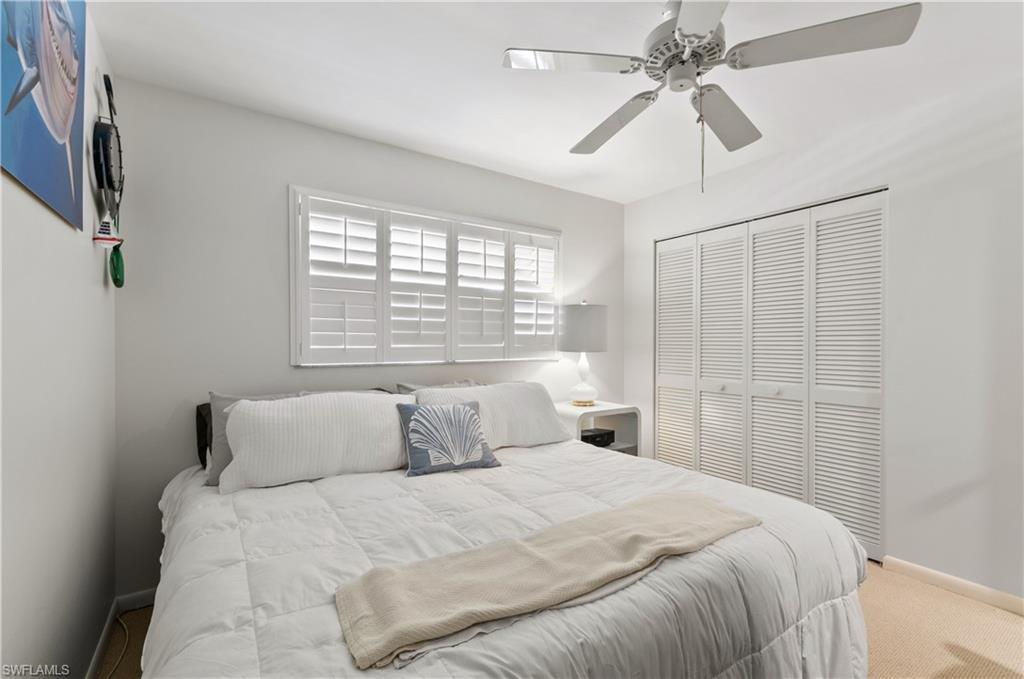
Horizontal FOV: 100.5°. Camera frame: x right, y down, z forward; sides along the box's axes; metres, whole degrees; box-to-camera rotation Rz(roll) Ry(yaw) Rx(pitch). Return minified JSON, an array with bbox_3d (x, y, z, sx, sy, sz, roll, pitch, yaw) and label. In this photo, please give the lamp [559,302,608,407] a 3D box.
[{"bbox_3d":[0.568,0.105,3.295,0.393,0.809,0.393,0,0,0],"label":"lamp"}]

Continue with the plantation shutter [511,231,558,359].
[{"bbox_3d":[0.158,-0.317,3.213,0.457,0.945,0.045,0,0,-34],"label":"plantation shutter"}]

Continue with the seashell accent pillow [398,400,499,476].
[{"bbox_3d":[-0.323,0.477,2.134,0.450,0.380,0.140,0,-32,-21],"label":"seashell accent pillow"}]

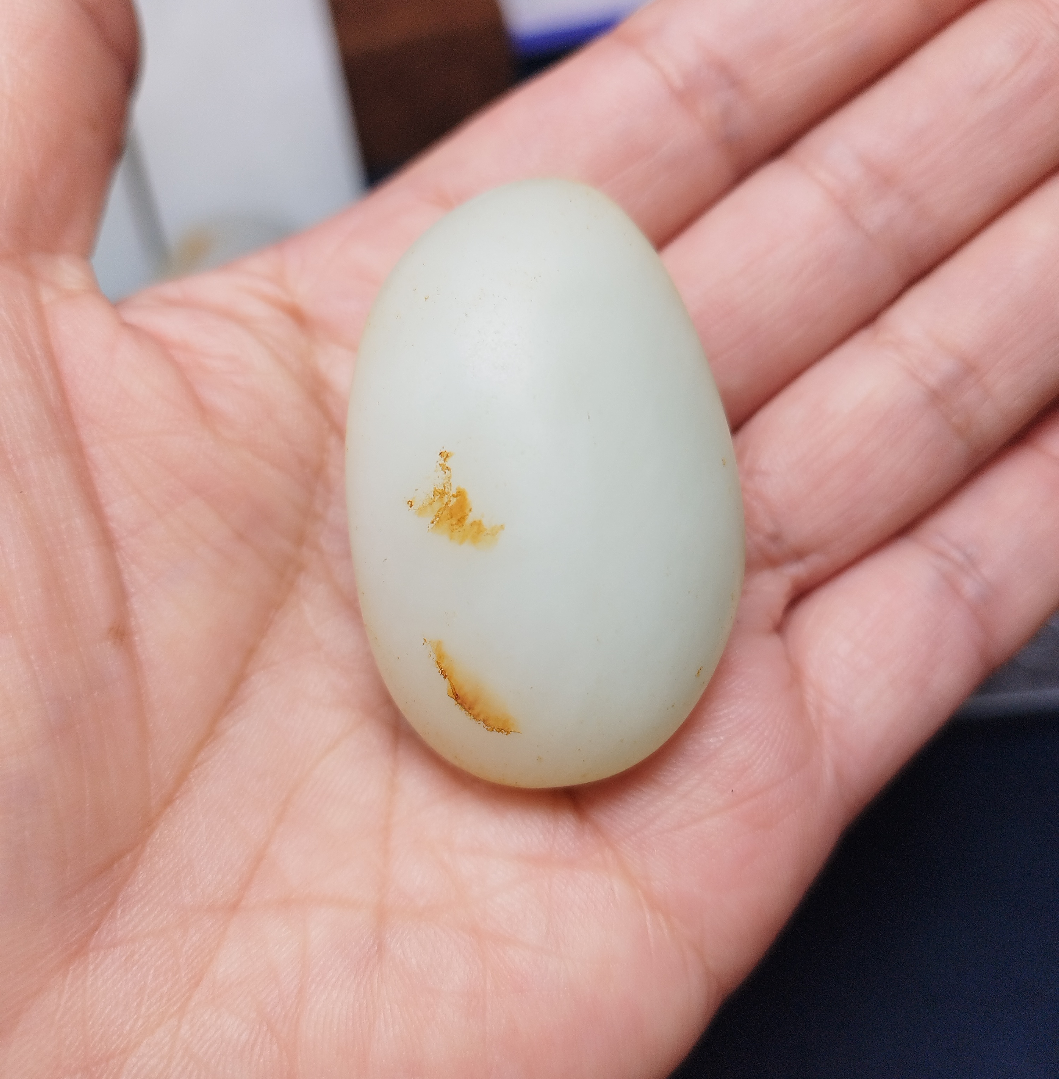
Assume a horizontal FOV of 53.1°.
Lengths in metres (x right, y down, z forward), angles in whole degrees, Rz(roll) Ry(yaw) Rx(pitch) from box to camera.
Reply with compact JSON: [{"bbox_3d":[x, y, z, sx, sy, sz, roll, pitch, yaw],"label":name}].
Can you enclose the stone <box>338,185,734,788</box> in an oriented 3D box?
[{"bbox_3d":[0.001,-0.006,0.106,0.040,0.030,0.060,-6,78,-1],"label":"stone"}]

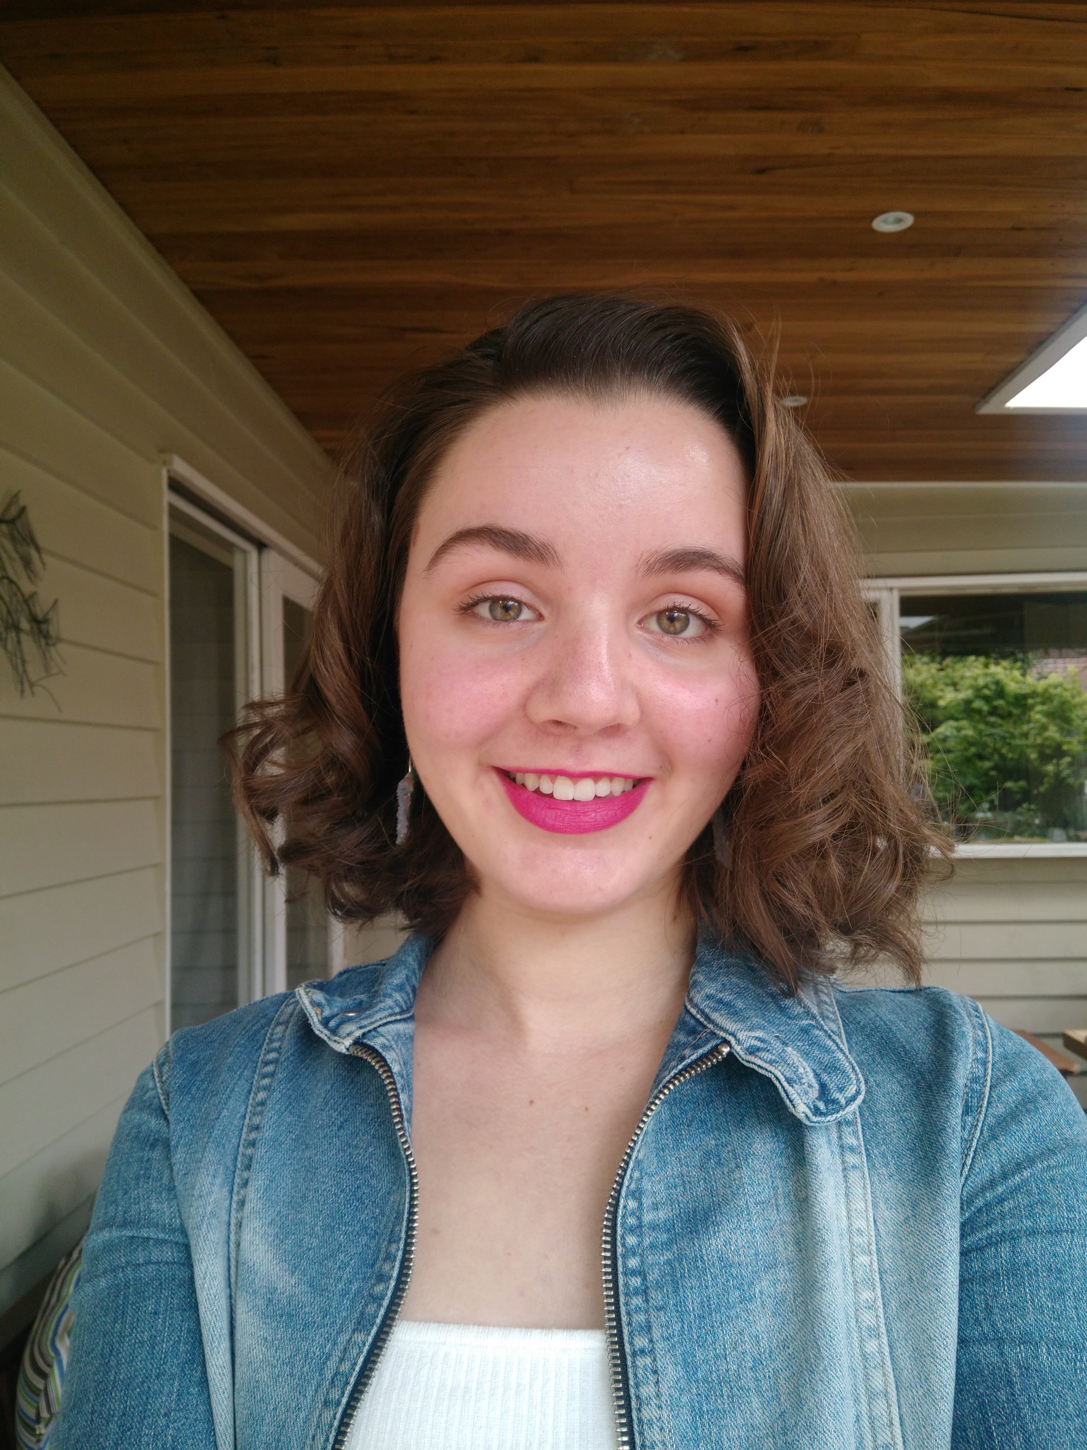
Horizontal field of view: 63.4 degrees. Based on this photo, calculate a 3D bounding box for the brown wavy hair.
[{"bbox_3d":[0.018,-0.029,0.424,0.310,0.285,0.200,2,-2,-2],"label":"brown wavy hair"}]

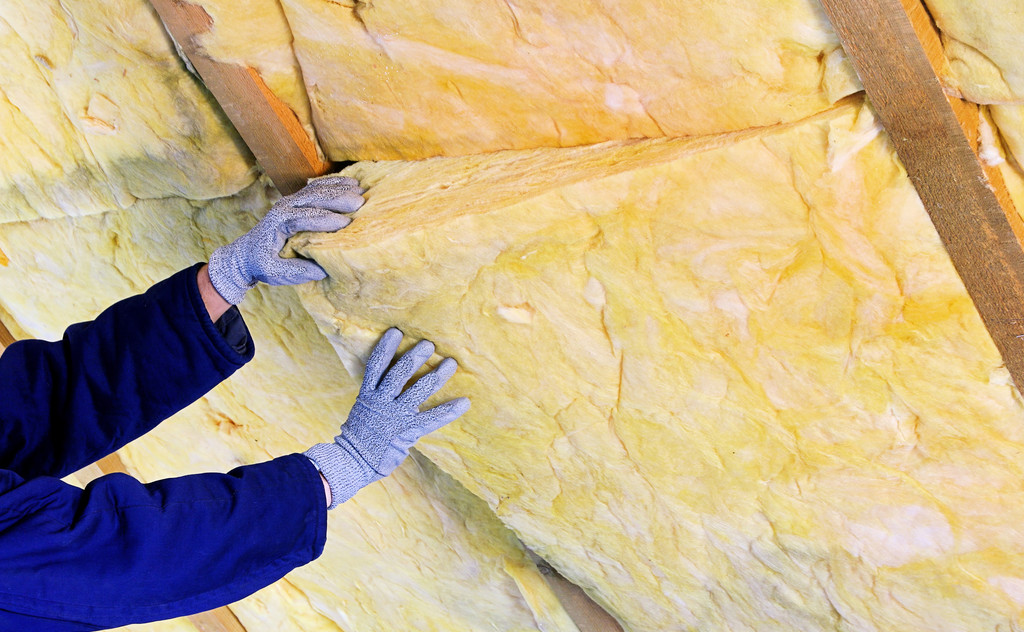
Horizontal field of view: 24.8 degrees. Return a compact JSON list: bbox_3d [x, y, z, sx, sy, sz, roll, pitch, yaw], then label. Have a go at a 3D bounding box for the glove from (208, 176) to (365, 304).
[{"bbox_3d":[-0.272,-0.091,2.900,0.215,0.112,0.105,-32,-1,-20],"label":"glove"}]

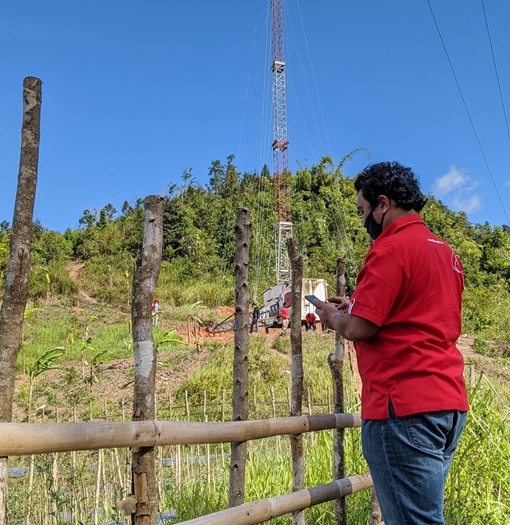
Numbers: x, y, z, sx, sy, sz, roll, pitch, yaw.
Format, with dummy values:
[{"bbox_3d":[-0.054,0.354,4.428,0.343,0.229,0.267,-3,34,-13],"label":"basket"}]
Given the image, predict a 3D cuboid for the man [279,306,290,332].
[{"bbox_3d":[1.580,3.000,29.000,0.520,1.680,0.400,-2,-3,37],"label":"man"}]

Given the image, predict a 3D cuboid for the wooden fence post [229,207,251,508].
[{"bbox_3d":[-0.072,0.580,2.200,0.070,1.600,0.070,2,-2,0],"label":"wooden fence post"}]

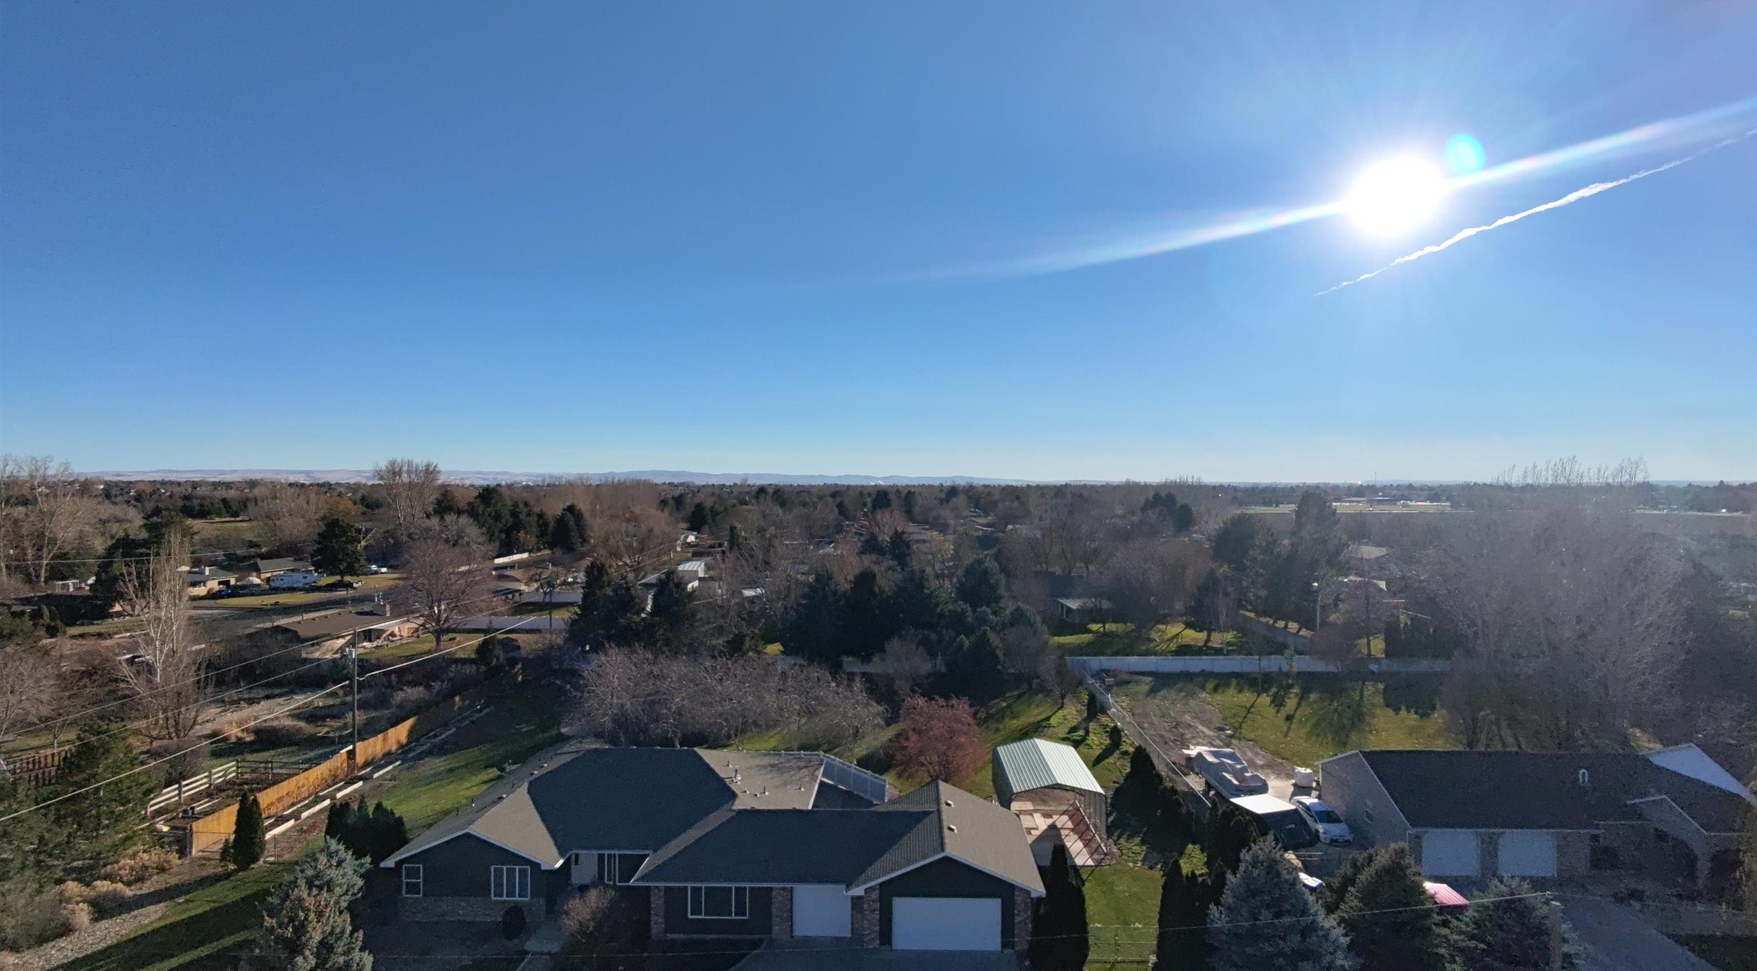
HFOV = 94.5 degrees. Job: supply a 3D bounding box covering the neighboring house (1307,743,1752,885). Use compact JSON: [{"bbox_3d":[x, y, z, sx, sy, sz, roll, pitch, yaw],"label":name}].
[{"bbox_3d":[39.300,18.812,49.000,21.500,5.400,11.200,0,0,1],"label":"neighboring house"}]

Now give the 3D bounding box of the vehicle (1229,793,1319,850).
[{"bbox_3d":[23.200,19.750,47.800,2.150,1.950,4.600,0,0,-20],"label":"vehicle"}]

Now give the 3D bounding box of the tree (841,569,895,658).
[{"bbox_3d":[-1.300,15.920,103.000,6.960,10.770,6.960,0,0,0],"label":"tree"}]

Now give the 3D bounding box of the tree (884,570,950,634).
[{"bbox_3d":[5.010,16.070,106.000,8.410,10.460,8.410,0,0,0],"label":"tree"}]

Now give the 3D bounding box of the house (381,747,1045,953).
[{"bbox_3d":[-7.953,18.110,44.910,31.200,5.800,16.800,0,0,2],"label":"house"}]

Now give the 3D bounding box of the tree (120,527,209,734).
[{"bbox_3d":[-59.945,12.525,68.134,6.053,17.448,6.053,0,0,0],"label":"tree"}]

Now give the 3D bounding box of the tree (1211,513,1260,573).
[{"bbox_3d":[66.176,12.966,150.000,8.900,15.200,8.900,0,0,0],"label":"tree"}]

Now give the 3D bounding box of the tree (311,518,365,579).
[{"bbox_3d":[-120.960,14.310,182.000,10.240,14.170,10.240,0,0,0],"label":"tree"}]

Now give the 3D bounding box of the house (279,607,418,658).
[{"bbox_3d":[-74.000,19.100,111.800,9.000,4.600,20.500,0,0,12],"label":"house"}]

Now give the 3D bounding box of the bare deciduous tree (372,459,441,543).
[{"bbox_3d":[-139.351,6.186,240.000,18.500,28.000,18.000,0,0,0],"label":"bare deciduous tree"}]

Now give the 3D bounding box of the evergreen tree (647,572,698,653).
[{"bbox_3d":[-26.340,16.140,104.000,6.300,10.310,6.300,0,0,0],"label":"evergreen tree"}]

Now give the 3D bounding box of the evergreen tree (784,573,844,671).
[{"bbox_3d":[-7.115,15.213,91.500,6.600,11.200,6.500,0,0,0],"label":"evergreen tree"}]

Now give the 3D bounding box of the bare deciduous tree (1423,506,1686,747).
[{"bbox_3d":[50.370,11.350,61.500,15.200,19.690,15.200,0,0,0],"label":"bare deciduous tree"}]

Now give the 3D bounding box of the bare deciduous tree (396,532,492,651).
[{"bbox_3d":[-54.569,13.369,102.000,11.200,14.800,11.000,0,0,0],"label":"bare deciduous tree"}]

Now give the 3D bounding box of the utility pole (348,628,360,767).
[{"bbox_3d":[-38.454,15.748,59.600,0.800,10.400,0.500,0,0,0],"label":"utility pole"}]

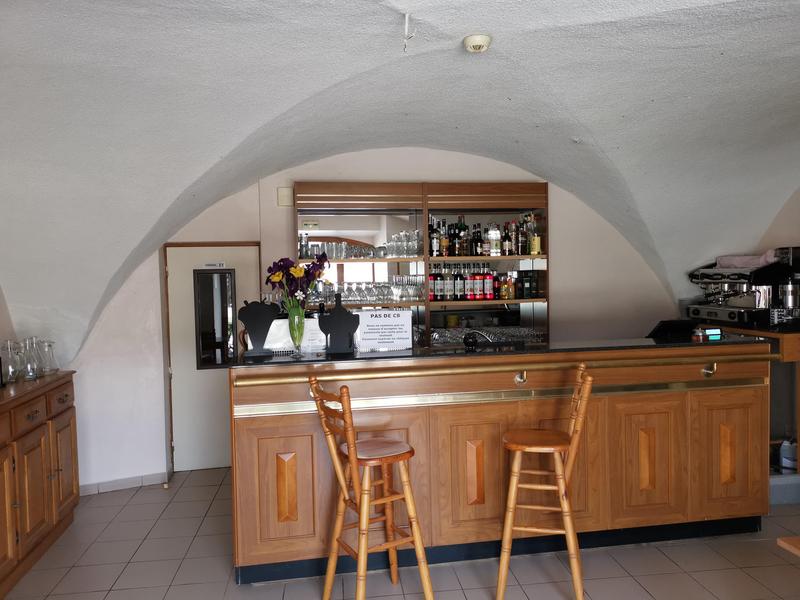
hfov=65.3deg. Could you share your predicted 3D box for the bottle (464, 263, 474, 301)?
[{"bbox_3d":[0.568,-0.149,5.100,0.074,0.305,0.074,-2,3,-7],"label":"bottle"}]

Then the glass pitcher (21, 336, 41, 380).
[{"bbox_3d":[-2.293,0.354,3.867,0.105,0.267,0.105,-2,3,-10],"label":"glass pitcher"}]

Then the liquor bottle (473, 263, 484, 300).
[{"bbox_3d":[0.649,-0.149,5.120,0.075,0.305,0.075,-2,3,-7],"label":"liquor bottle"}]

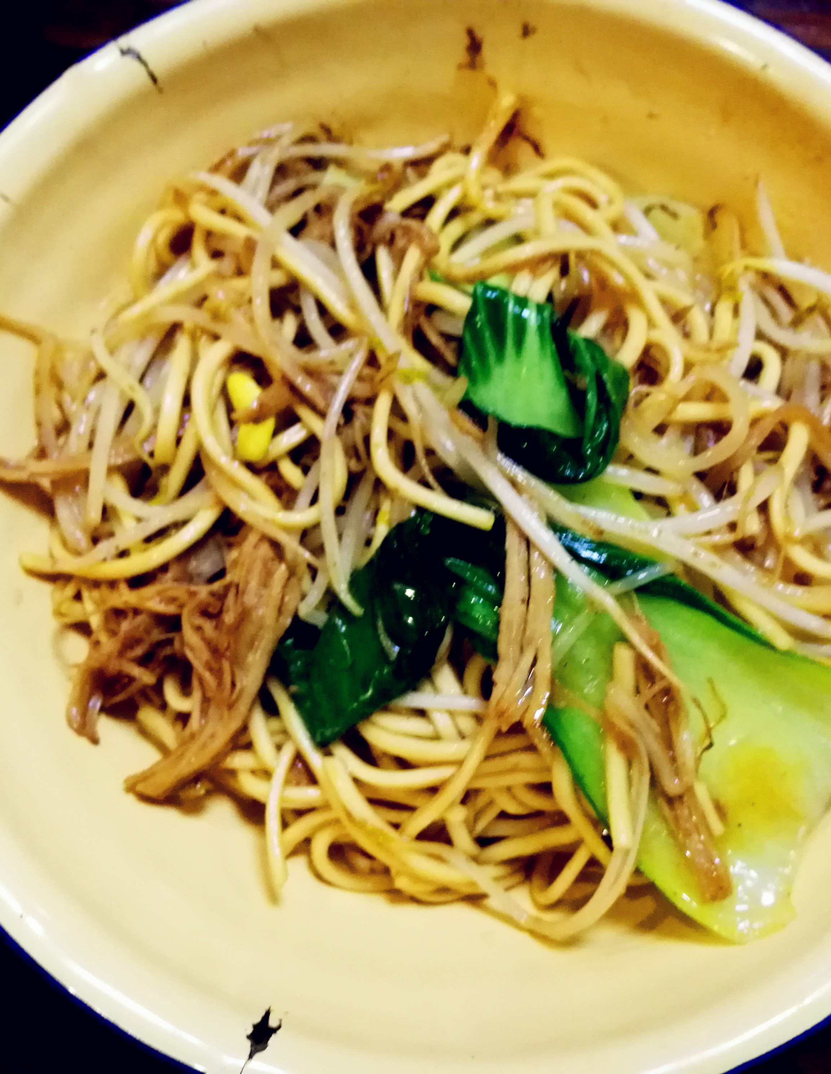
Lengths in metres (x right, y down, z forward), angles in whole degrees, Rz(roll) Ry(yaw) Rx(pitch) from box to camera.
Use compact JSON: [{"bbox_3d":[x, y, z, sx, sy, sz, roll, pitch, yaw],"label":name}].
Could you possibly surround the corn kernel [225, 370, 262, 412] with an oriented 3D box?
[{"bbox_3d":[-0.031,-0.027,0.205,0.006,0.005,0.008,-27,77,-7],"label":"corn kernel"}]

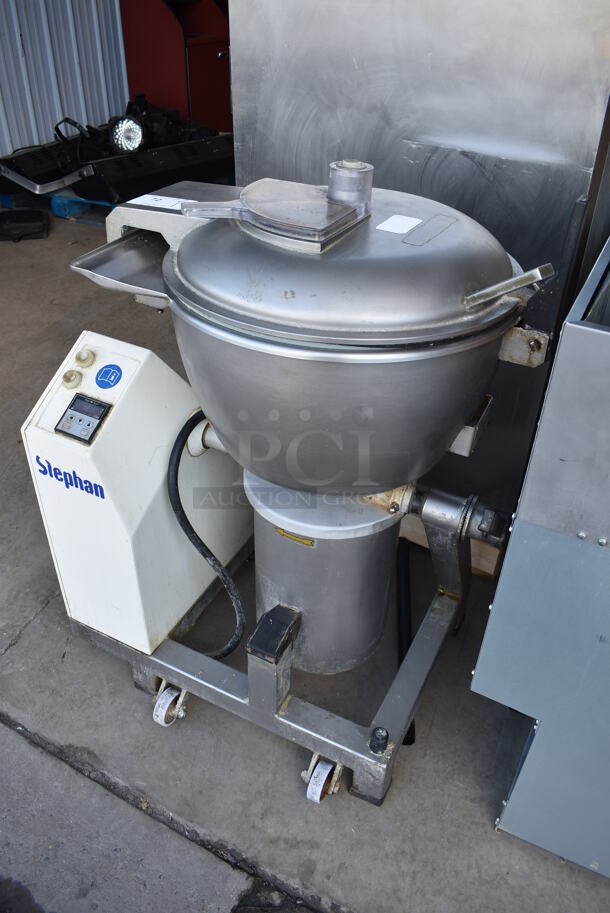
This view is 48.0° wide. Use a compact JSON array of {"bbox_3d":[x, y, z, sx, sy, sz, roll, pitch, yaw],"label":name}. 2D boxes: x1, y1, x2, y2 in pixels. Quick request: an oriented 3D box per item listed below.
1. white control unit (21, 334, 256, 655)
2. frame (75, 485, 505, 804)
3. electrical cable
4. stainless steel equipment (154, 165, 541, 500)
[{"bbox_3d":[-0.292,0.011,1.467,0.225,0.597,0.500,17,38,22],"label":"white control unit"},{"bbox_3d":[-0.043,0.217,1.417,0.816,0.582,0.573,17,38,22],"label":"frame"},{"bbox_3d":[-0.182,0.196,1.390,0.134,0.604,0.159,17,38,22],"label":"electrical cable"},{"bbox_3d":[0.061,-0.172,1.121,0.586,0.573,0.573,17,38,22],"label":"stainless steel equipment"}]

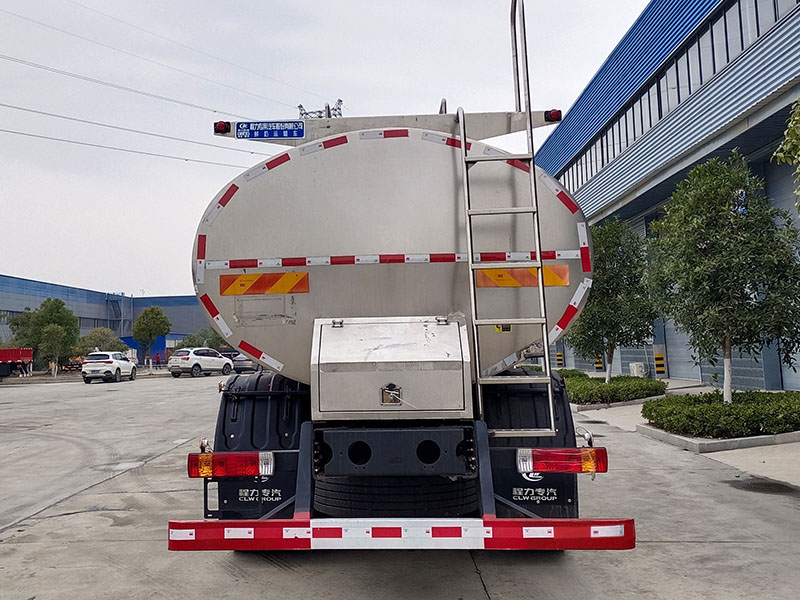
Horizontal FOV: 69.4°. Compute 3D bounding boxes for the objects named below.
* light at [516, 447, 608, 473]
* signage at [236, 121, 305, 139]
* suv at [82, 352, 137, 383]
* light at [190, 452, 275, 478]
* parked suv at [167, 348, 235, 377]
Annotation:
[{"bbox_3d":[0.853,0.845,3.067,0.457,0.125,0.090,-2,-5,2],"label":"light"},{"bbox_3d":[-0.830,-1.088,3.710,0.445,0.117,0.020,-2,-5,2],"label":"signage"},{"bbox_3d":[-16.659,3.865,33.388,1.840,1.690,4.500,-1,-5,-9],"label":"suv"},{"bbox_3d":[-0.901,0.893,3.144,0.457,0.125,0.090,-2,-5,2],"label":"light"},{"bbox_3d":[-12.684,4.035,37.200,1.840,1.750,4.600,-4,-5,24],"label":"parked suv"}]

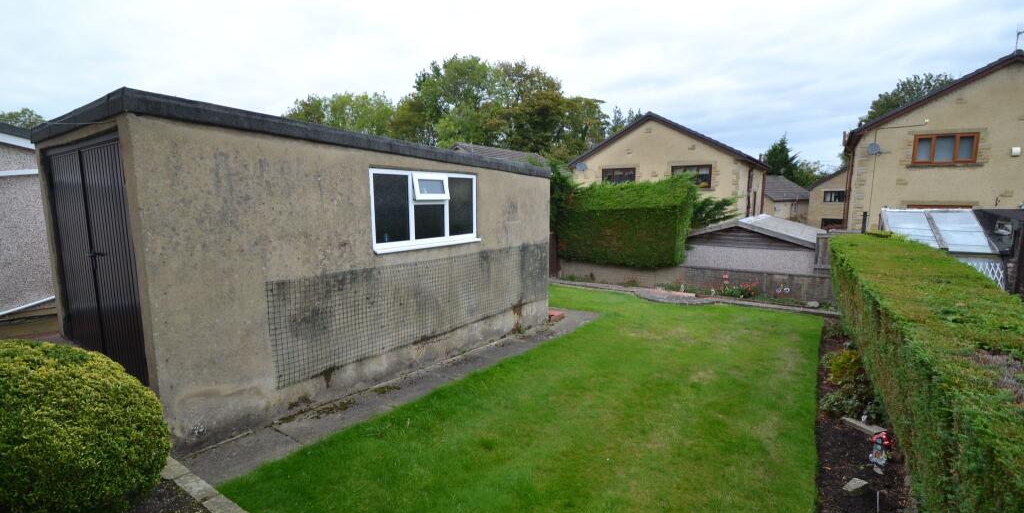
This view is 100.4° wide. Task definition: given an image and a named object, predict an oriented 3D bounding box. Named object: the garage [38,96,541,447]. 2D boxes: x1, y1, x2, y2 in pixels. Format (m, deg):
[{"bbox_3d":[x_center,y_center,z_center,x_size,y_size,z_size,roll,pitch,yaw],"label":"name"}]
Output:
[{"bbox_3d":[-2.098,-0.148,6.270,2.840,2.760,6.070,4,8,33],"label":"garage"}]

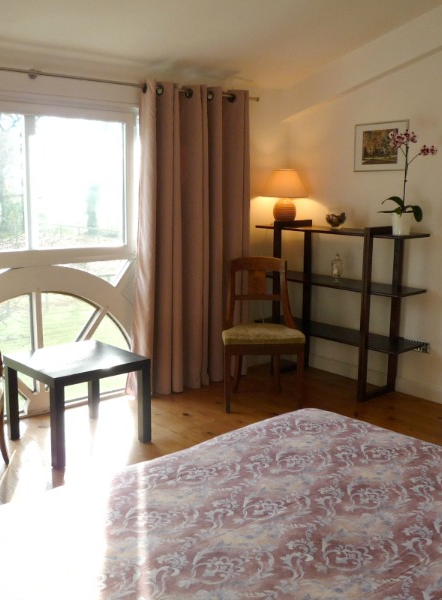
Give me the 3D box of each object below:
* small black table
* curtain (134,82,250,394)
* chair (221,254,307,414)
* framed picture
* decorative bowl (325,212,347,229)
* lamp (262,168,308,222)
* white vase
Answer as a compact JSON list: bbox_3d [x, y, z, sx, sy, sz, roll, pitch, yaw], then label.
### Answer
[{"bbox_3d":[-0.760,0.526,3.087,0.550,0.450,0.550,-9,13,-43],"label":"small black table"},{"bbox_3d":[-0.172,-0.382,3.870,0.910,1.980,0.150,-7,12,-36],"label":"curtain"},{"bbox_3d":[0.257,0.198,3.683,0.485,0.910,0.490,0,9,-3],"label":"chair"},{"bbox_3d":[1.054,-1.011,3.822,0.020,0.305,0.400,-8,12,-40],"label":"framed picture"},{"bbox_3d":[0.795,-0.545,3.987,0.145,0.110,0.145,0,9,0],"label":"decorative bowl"},{"bbox_3d":[0.477,-0.761,4.303,0.345,0.410,0.345,0,9,0],"label":"lamp"},{"bbox_3d":[1.111,-0.466,3.543,0.125,0.140,0.125,-8,12,-40],"label":"white vase"}]

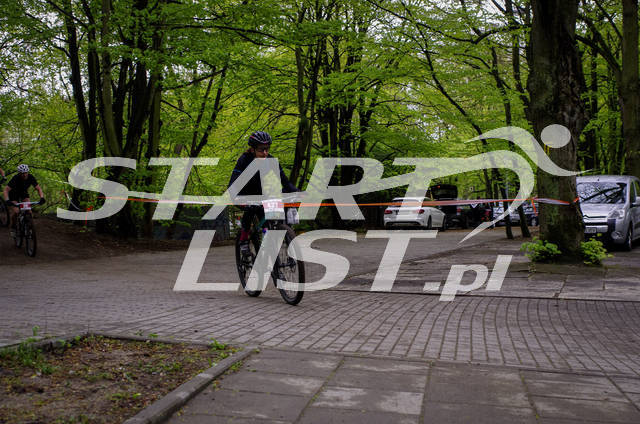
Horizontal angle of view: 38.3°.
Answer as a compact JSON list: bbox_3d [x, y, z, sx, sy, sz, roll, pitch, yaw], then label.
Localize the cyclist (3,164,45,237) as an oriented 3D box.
[{"bbox_3d":[-5.360,-0.190,16.650,0.750,1.340,0.850,0,0,-28],"label":"cyclist"}]

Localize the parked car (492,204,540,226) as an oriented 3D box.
[{"bbox_3d":[11.100,0.030,50.000,4.250,1.480,1.760,0,0,-44],"label":"parked car"}]

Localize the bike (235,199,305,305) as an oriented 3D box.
[{"bbox_3d":[-0.490,0.365,8.950,0.700,1.000,1.800,-3,0,-22],"label":"bike"}]

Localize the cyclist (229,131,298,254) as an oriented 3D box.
[{"bbox_3d":[-0.570,-0.100,9.120,0.660,1.360,0.880,-3,0,-22],"label":"cyclist"}]

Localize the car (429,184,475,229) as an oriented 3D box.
[{"bbox_3d":[6.750,-0.200,46.600,1.800,2.100,4.400,0,0,18],"label":"car"}]

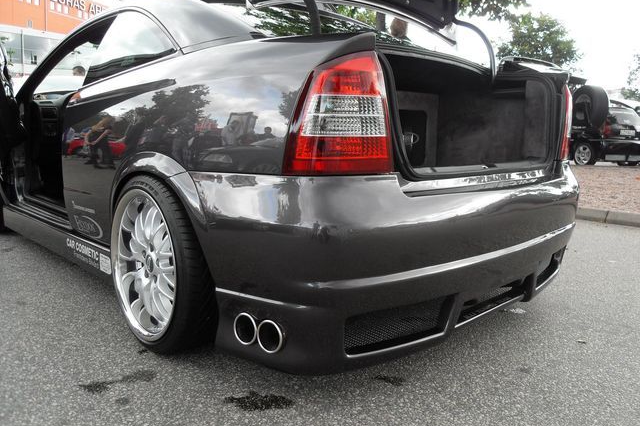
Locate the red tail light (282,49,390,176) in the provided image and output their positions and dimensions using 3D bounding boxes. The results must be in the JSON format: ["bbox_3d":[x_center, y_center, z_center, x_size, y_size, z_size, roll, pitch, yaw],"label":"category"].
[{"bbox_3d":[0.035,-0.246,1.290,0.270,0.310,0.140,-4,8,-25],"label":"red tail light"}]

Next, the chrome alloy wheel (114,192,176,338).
[{"bbox_3d":[-0.523,0.164,1.781,0.200,0.505,0.505,-8,10,-42],"label":"chrome alloy wheel"}]

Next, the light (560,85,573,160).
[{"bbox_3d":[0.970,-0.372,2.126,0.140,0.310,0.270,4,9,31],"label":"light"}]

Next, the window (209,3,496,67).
[{"bbox_3d":[0.068,-0.752,2.128,1.150,0.140,0.820,-8,31,-42],"label":"window"}]

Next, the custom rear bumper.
[{"bbox_3d":[0.445,0.059,1.828,1.730,0.480,0.500,-8,10,-42],"label":"custom rear bumper"}]

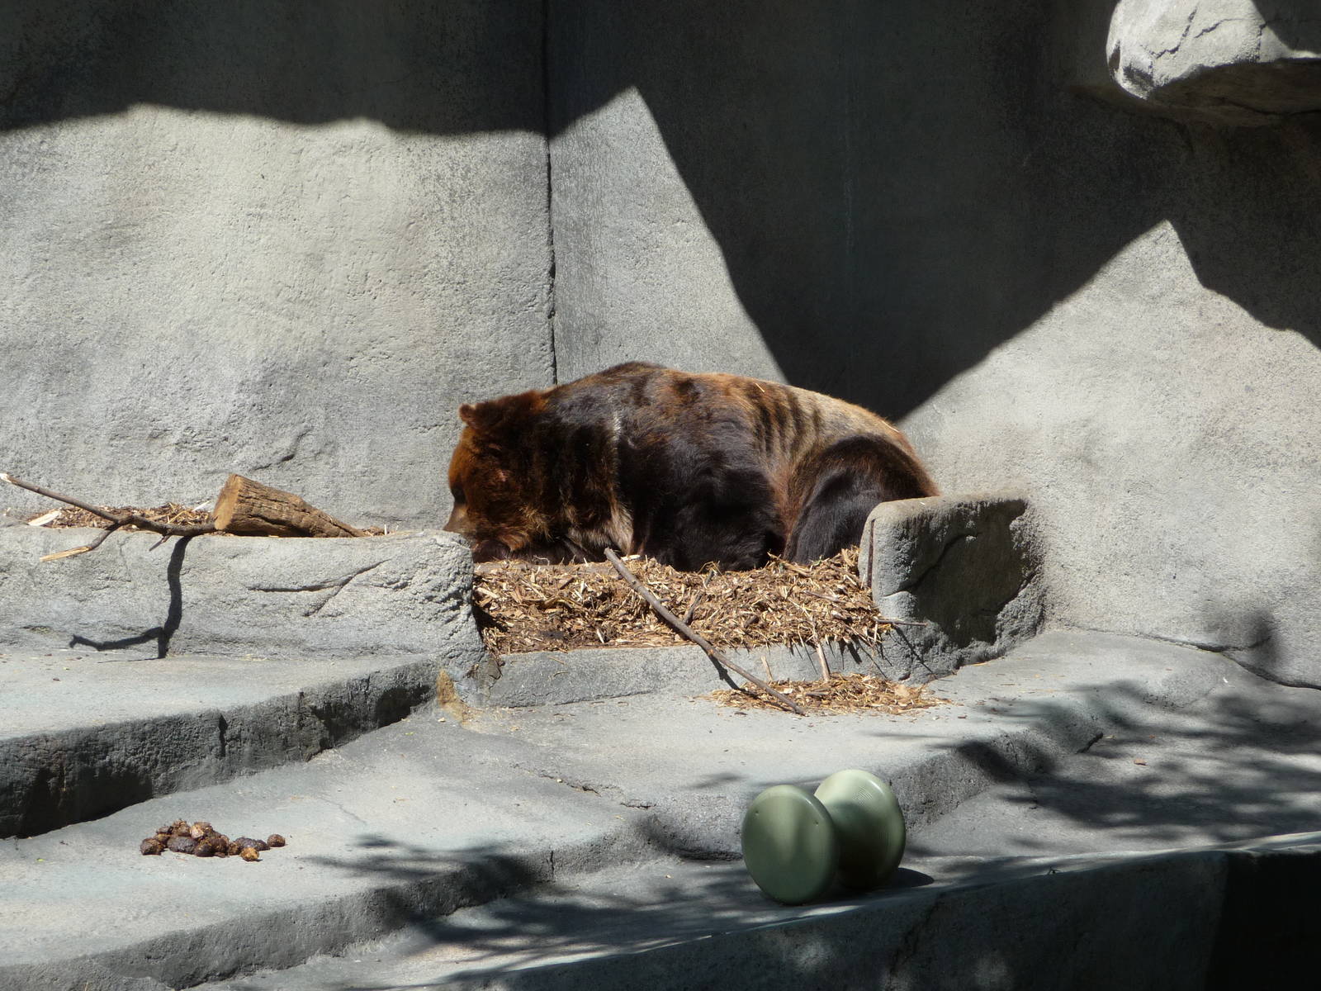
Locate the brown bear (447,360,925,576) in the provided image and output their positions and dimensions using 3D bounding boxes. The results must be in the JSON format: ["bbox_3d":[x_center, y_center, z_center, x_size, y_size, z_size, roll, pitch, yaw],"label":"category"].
[{"bbox_3d":[0.100,-0.111,18.500,1.590,0.660,0.800,-1,9,0],"label":"brown bear"}]

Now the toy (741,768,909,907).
[{"bbox_3d":[0.475,0.997,16.400,0.350,0.352,0.350,7,12,40],"label":"toy"}]

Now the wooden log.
[{"bbox_3d":[-1.214,0.036,18.400,0.490,0.190,0.190,-4,9,-19],"label":"wooden log"}]

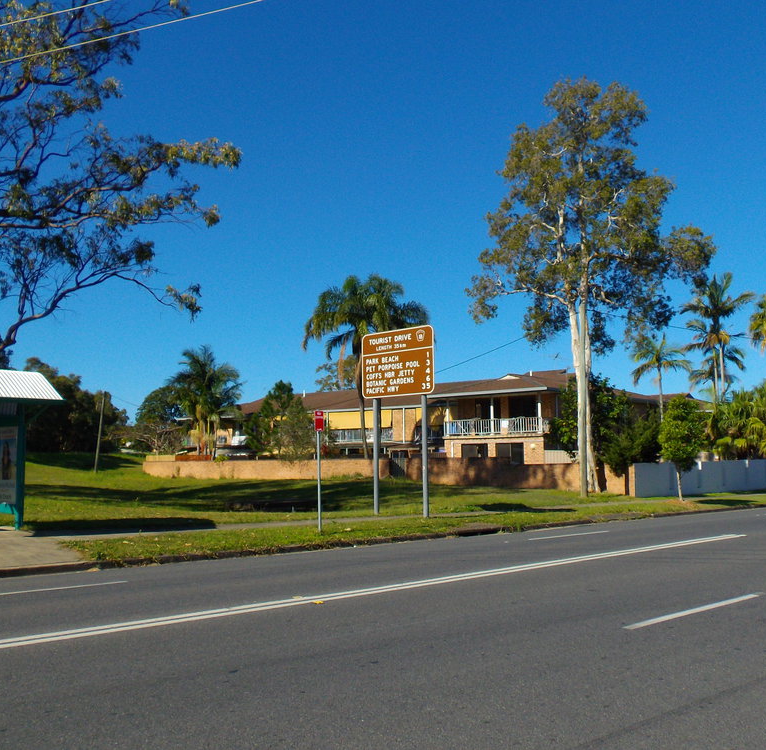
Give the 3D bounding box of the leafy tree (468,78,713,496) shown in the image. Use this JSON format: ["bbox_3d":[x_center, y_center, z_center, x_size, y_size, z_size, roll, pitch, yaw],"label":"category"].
[{"bbox_3d":[9.147,-4.140,35.701,10.490,18.800,9.960,-2,-7,15],"label":"leafy tree"}]

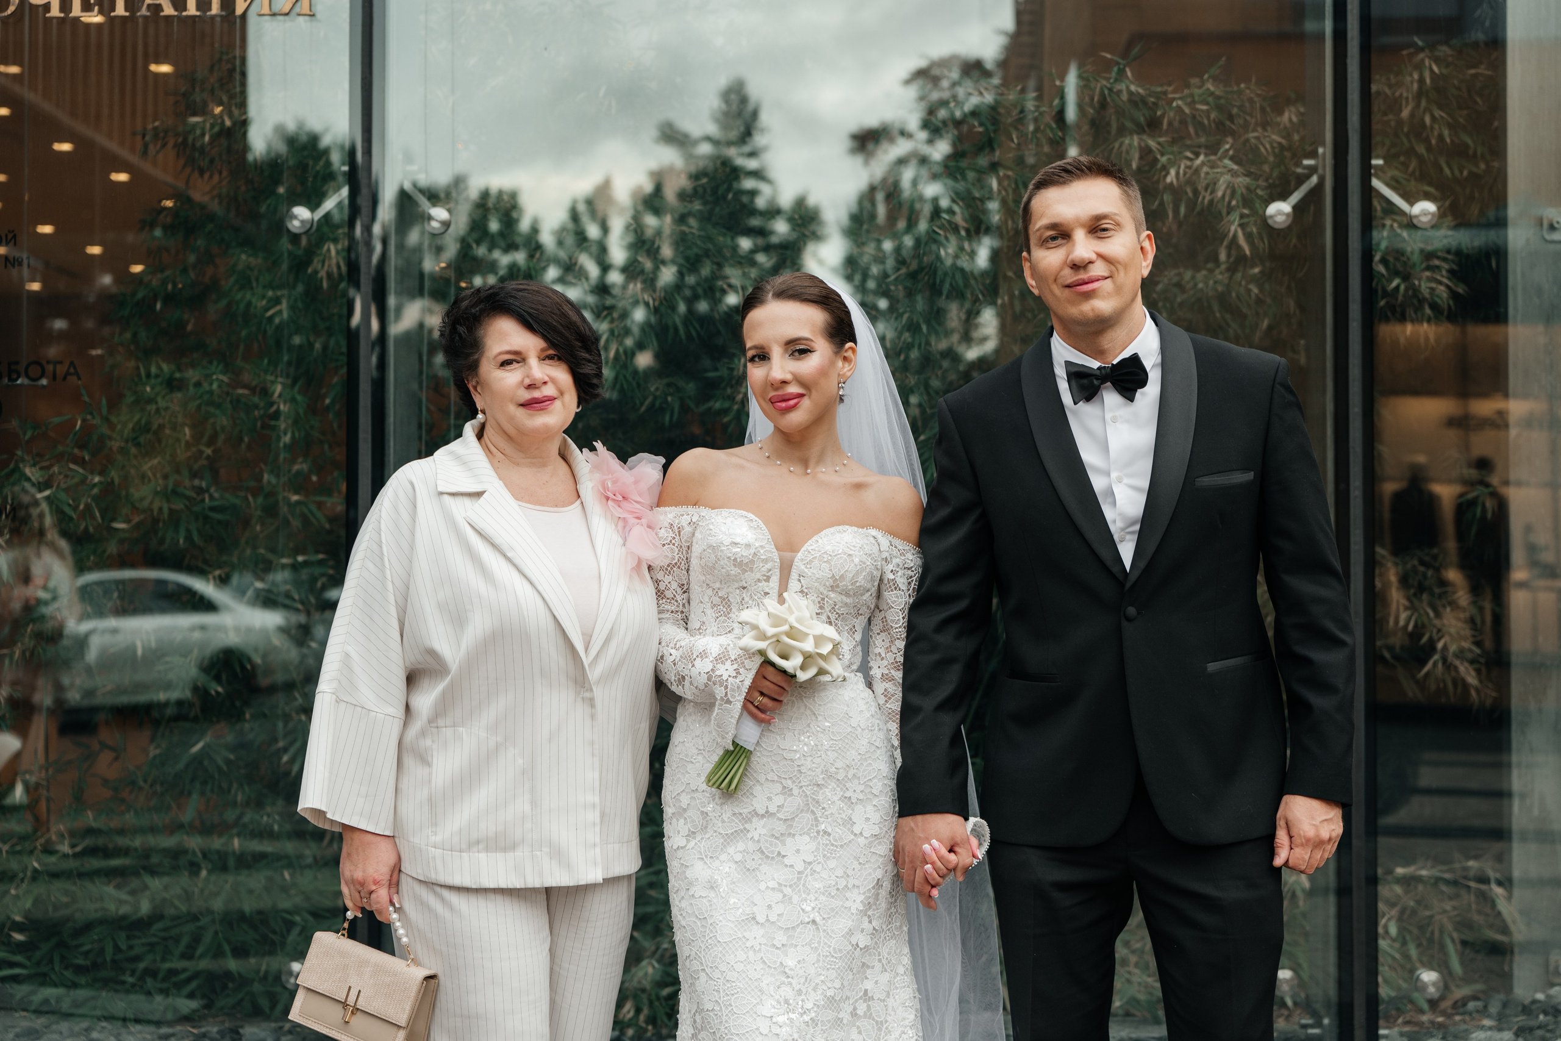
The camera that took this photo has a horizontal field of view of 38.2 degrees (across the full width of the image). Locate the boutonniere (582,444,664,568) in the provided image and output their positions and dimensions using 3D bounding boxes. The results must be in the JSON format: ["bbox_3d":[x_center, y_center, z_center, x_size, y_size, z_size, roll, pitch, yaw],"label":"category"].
[{"bbox_3d":[-0.214,-0.022,3.080,0.120,0.170,0.090,1,-2,-19],"label":"boutonniere"}]

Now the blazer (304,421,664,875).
[{"bbox_3d":[-0.410,0.186,3.140,0.525,0.635,0.310,1,-2,-20],"label":"blazer"}]

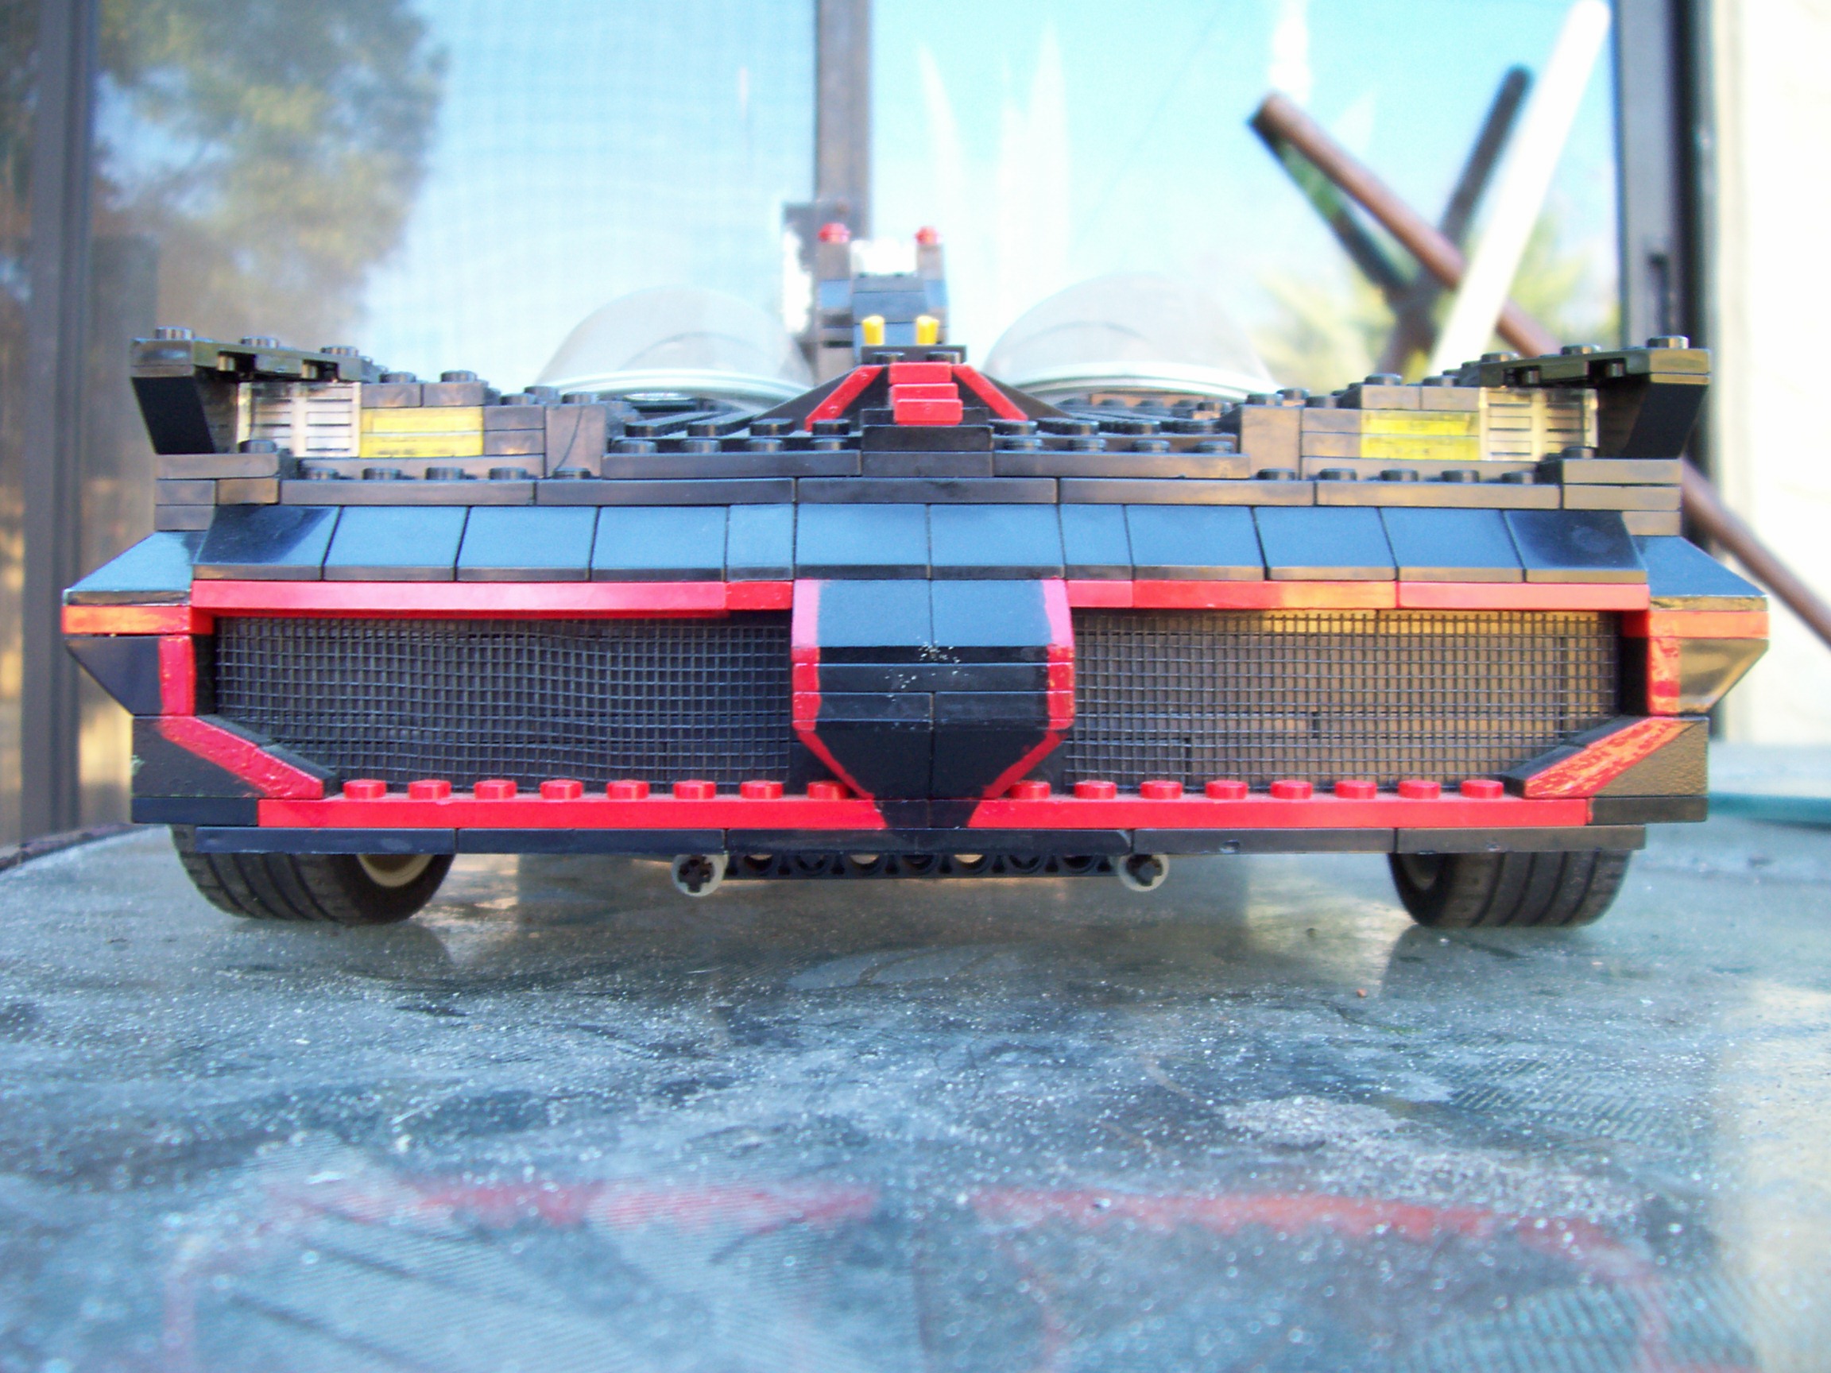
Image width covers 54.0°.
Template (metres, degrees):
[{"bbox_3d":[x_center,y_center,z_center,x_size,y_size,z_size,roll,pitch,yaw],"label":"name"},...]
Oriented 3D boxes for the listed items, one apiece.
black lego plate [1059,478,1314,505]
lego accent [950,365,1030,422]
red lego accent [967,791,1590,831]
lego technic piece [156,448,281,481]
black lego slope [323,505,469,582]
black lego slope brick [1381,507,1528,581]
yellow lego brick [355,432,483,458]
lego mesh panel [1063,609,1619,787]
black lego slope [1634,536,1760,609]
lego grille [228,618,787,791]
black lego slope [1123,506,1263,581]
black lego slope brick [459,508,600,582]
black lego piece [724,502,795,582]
[{"bbox_3d":[0.033,-0.024,0.229,0.032,0.003,0.011,0,1,-1],"label":"black lego plate"},{"bbox_3d":[0.010,-0.040,0.247,0.010,0.011,0.020,0,2,-2],"label":"lego accent"},{"bbox_3d":[0.044,0.015,0.221,0.076,0.004,0.009,0,1,-1],"label":"red lego accent"},{"bbox_3d":[-0.085,-0.027,0.223,0.016,0.003,0.009,0,1,-2],"label":"lego technic piece"},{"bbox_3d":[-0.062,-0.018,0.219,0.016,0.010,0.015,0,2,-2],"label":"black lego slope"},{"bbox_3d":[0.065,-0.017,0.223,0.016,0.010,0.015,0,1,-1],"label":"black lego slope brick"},{"bbox_3d":[-0.062,-0.031,0.231,0.016,0.003,0.008,0,2,-2],"label":"yellow lego brick"},{"bbox_3d":[0.053,0.002,0.224,0.070,0.022,0.003,0,2,-2],"label":"lego mesh panel"},{"bbox_3d":[0.095,-0.014,0.223,0.016,0.010,0.014,0,1,-2],"label":"black lego slope"},{"bbox_3d":[-0.051,0.002,0.220,0.071,0.021,0.002,0,1,-2],"label":"lego grille"},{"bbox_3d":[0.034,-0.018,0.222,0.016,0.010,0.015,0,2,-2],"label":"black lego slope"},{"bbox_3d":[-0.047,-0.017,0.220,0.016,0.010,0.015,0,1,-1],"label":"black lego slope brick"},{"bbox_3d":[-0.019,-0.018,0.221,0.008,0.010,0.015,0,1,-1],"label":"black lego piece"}]

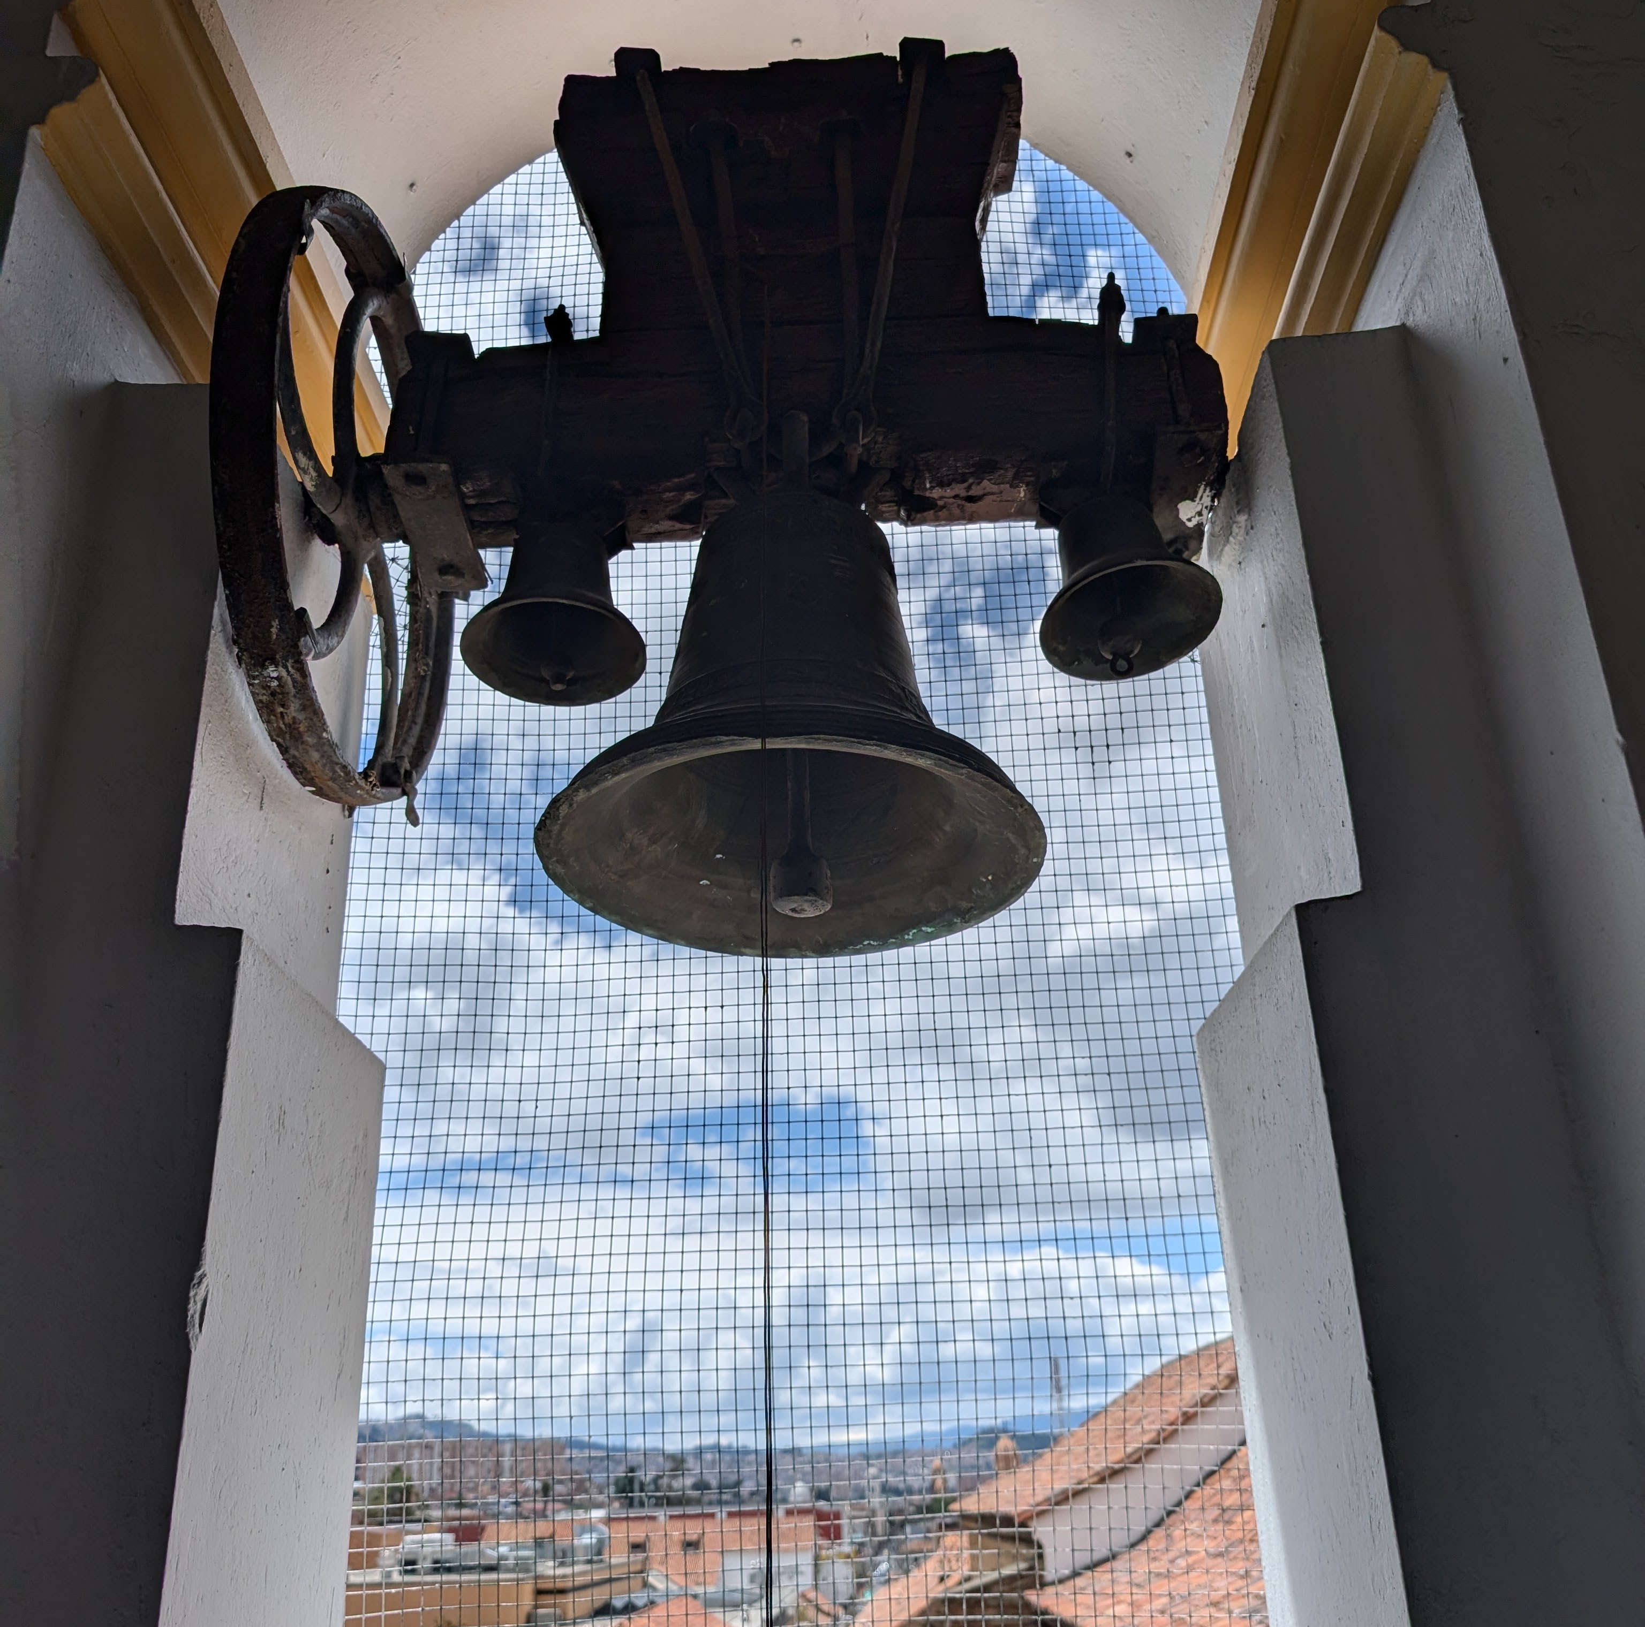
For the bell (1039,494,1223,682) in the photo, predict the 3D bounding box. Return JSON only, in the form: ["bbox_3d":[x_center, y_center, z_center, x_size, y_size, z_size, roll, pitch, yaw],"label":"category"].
[{"bbox_3d":[0.361,-0.293,1.851,0.215,0.156,0.215,-4,-33,0],"label":"bell"}]

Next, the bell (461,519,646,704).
[{"bbox_3d":[-0.320,-0.259,1.854,0.217,0.161,0.217,1,-30,2],"label":"bell"}]

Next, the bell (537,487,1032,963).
[{"bbox_3d":[-0.030,-0.140,1.784,0.559,0.426,0.559,0,-27,2],"label":"bell"}]

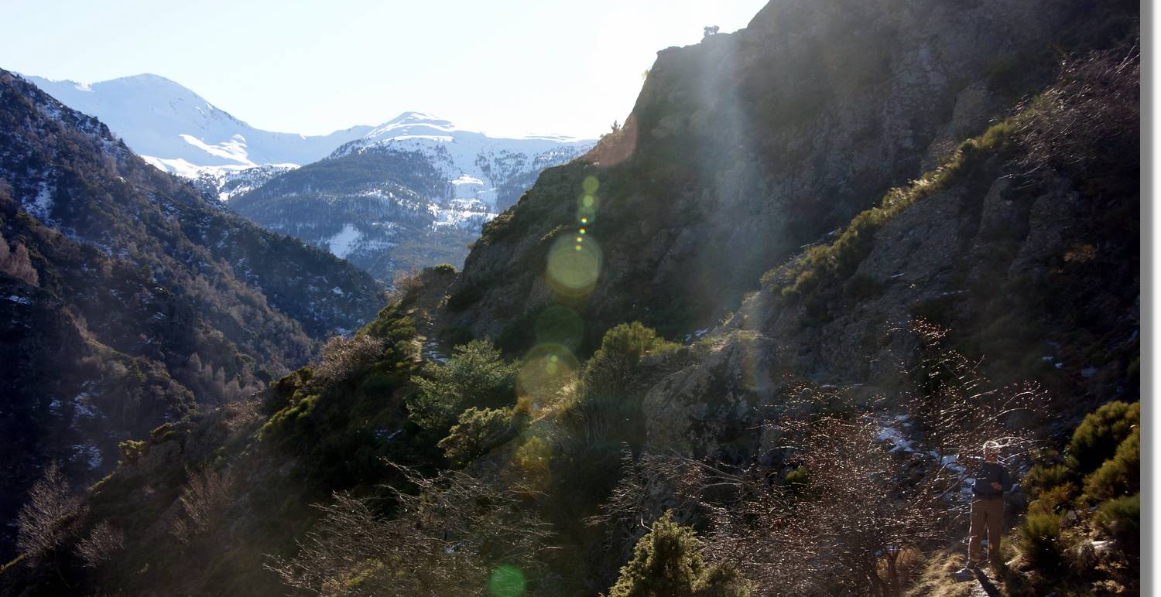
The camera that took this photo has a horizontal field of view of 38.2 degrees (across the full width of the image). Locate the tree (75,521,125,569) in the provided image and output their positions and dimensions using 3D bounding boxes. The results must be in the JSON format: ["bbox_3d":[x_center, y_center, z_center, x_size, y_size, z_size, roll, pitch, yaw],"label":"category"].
[{"bbox_3d":[-23.773,12.216,83.000,2.500,2.400,2.400,0,2,0],"label":"tree"}]

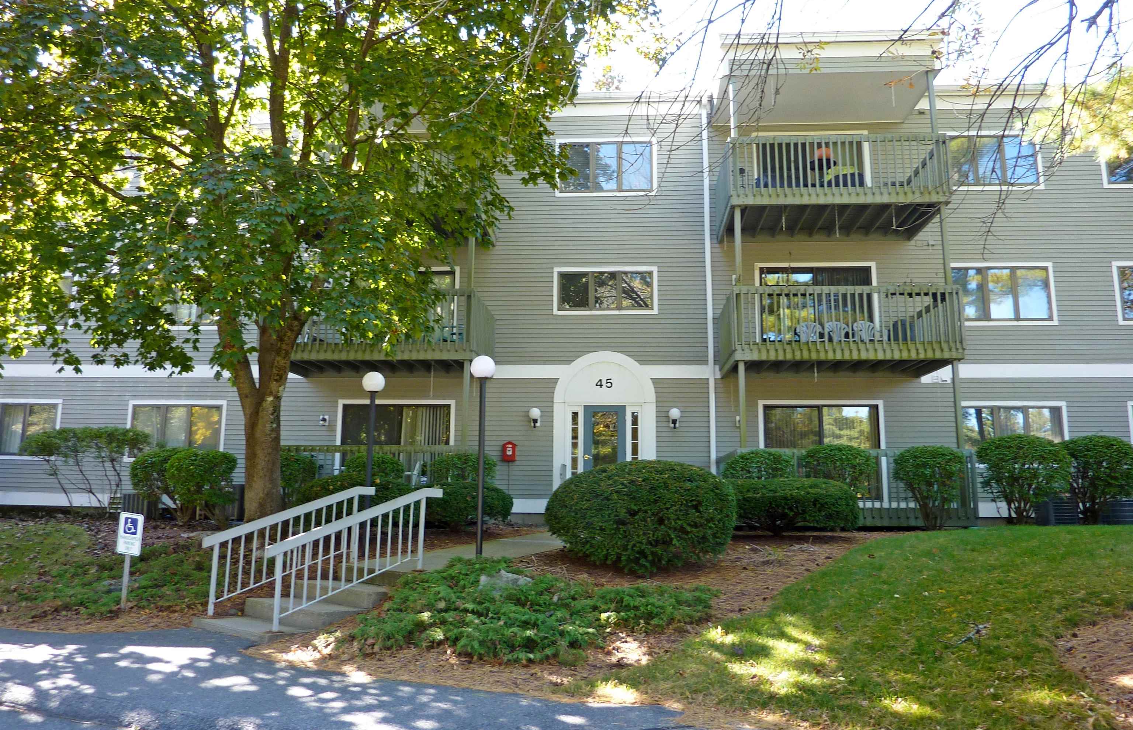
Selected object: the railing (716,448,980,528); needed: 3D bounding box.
[{"bbox_3d":[5.250,2.385,15.685,4.220,1.370,2.150,0,-11,3],"label":"railing"}]

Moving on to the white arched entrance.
[{"bbox_3d":[0.814,1.332,17.210,2.150,3.310,0.200,0,-11,3],"label":"white arched entrance"}]

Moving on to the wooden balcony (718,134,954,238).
[{"bbox_3d":[5.310,-3.567,16.796,4.180,1.424,2.150,0,-11,3],"label":"wooden balcony"}]

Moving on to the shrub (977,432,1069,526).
[{"bbox_3d":[8.137,2.037,14.542,1.530,1.620,1.530,0,-11,3],"label":"shrub"}]

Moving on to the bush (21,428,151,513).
[{"bbox_3d":[-9.773,2.154,16.661,2.550,1.780,1.400,0,-11,3],"label":"bush"}]

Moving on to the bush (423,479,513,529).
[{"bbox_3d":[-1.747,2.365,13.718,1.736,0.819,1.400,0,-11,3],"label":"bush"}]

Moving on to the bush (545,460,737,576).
[{"bbox_3d":[0.848,1.752,9.406,2.180,1.290,2.050,0,-11,3],"label":"bush"}]

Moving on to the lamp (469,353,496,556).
[{"bbox_3d":[-1.067,1.149,10.239,0.310,2.581,0.310,0,-11,3],"label":"lamp"}]

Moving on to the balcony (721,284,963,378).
[{"bbox_3d":[5.280,-0.591,16.241,4.180,1.404,2.150,0,-11,3],"label":"balcony"}]

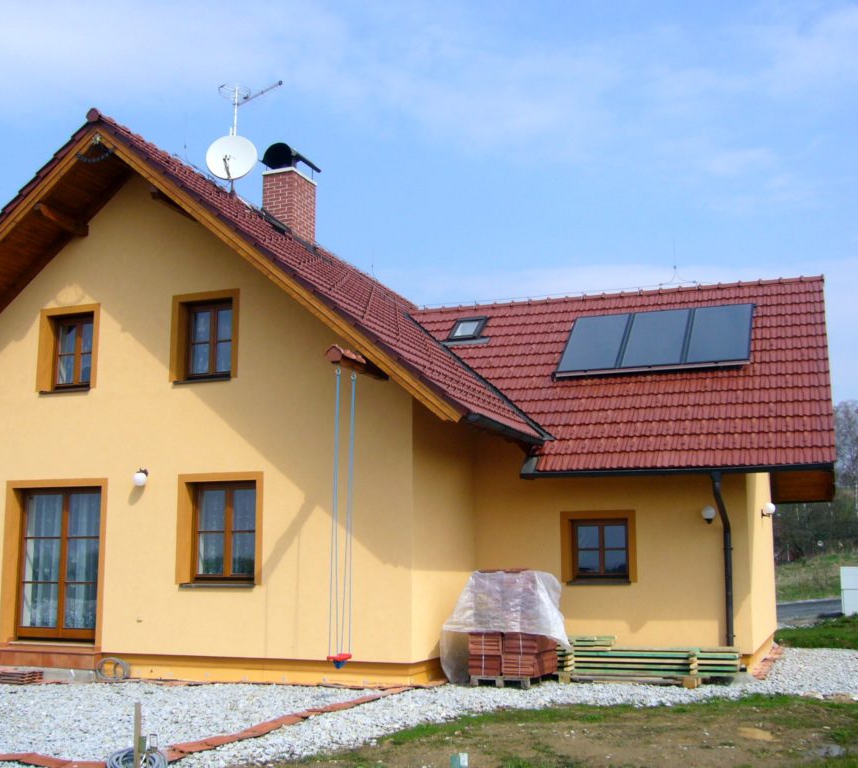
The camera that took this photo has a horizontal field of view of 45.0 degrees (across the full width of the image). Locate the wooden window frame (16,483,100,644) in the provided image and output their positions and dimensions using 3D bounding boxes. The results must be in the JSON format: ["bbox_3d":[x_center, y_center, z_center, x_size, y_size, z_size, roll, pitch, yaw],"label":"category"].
[{"bbox_3d":[-5.528,2.696,15.501,1.671,2.263,0.202,-4,-10,21],"label":"wooden window frame"}]

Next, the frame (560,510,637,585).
[{"bbox_3d":[2.490,2.386,15.129,1.109,1.038,0.202,-4,-10,21],"label":"frame"}]

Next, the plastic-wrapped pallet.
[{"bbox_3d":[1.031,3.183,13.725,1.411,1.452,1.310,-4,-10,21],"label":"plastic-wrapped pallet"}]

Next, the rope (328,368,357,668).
[{"bbox_3d":[-1.028,1.546,12.327,0.151,3.568,0.444,-4,-10,21],"label":"rope"}]

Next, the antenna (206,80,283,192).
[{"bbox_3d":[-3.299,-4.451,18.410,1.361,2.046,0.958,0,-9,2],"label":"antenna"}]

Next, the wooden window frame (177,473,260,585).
[{"bbox_3d":[-2.900,2.044,14.524,1.401,1.547,0.212,-4,-10,21],"label":"wooden window frame"}]

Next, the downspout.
[{"bbox_3d":[3.913,2.446,13.751,0.131,2.570,1.310,-4,-10,21],"label":"downspout"}]

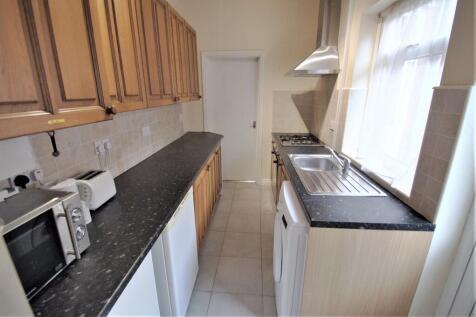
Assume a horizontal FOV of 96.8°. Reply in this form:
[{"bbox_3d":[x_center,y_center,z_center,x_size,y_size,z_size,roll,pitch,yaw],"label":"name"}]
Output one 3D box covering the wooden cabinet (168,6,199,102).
[{"bbox_3d":[-0.748,-1.133,2.511,0.320,0.905,0.985,1,17,4],"label":"wooden cabinet"}]

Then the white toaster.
[{"bbox_3d":[-0.881,0.186,1.287,0.157,0.173,0.233,1,17,4],"label":"white toaster"}]

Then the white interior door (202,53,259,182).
[{"bbox_3d":[-0.093,-0.564,3.561,0.805,2.030,0.055,1,17,4],"label":"white interior door"}]

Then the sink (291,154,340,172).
[{"bbox_3d":[0.751,0.110,2.060,0.440,0.165,0.530,1,17,4],"label":"sink"}]

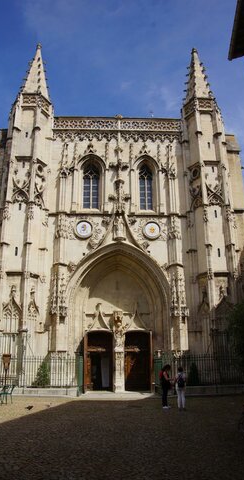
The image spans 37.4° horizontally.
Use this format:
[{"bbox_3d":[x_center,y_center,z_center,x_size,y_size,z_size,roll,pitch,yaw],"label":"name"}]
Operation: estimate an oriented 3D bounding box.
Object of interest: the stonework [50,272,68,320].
[{"bbox_3d":[-3.617,3.177,20.630,1.075,2.610,0.600,0,-16,-2],"label":"stonework"}]

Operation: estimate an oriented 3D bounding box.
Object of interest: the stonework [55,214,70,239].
[{"bbox_3d":[-3.590,-0.779,21.840,0.911,1.523,0.450,0,-16,-2],"label":"stonework"}]

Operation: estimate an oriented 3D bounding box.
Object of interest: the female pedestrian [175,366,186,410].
[{"bbox_3d":[2.457,6.086,14.751,0.470,1.650,0.420,4,-18,-14],"label":"female pedestrian"}]

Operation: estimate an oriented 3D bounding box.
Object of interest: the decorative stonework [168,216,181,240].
[{"bbox_3d":[3.188,-0.665,22.041,0.734,1.536,0.450,0,-16,-2],"label":"decorative stonework"}]

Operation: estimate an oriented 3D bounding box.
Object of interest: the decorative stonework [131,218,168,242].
[{"bbox_3d":[1.690,-0.613,22.033,2.089,1.494,0.300,0,-17,-2],"label":"decorative stonework"}]

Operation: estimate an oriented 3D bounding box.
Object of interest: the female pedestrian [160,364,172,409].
[{"bbox_3d":[1.883,6.068,14.926,0.480,1.650,0.430,1,-17,-5],"label":"female pedestrian"}]

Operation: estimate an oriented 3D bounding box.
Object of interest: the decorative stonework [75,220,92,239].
[{"bbox_3d":[-2.301,-0.626,21.945,1.033,1.167,0.200,0,-16,-2],"label":"decorative stonework"}]

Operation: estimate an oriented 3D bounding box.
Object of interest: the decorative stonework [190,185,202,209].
[{"bbox_3d":[4.582,-2.670,22.140,0.300,1.219,0.950,10,-20,-30],"label":"decorative stonework"}]

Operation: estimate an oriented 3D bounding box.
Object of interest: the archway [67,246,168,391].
[{"bbox_3d":[-0.147,4.472,21.100,5.657,8.232,1.500,0,-16,-2],"label":"archway"}]

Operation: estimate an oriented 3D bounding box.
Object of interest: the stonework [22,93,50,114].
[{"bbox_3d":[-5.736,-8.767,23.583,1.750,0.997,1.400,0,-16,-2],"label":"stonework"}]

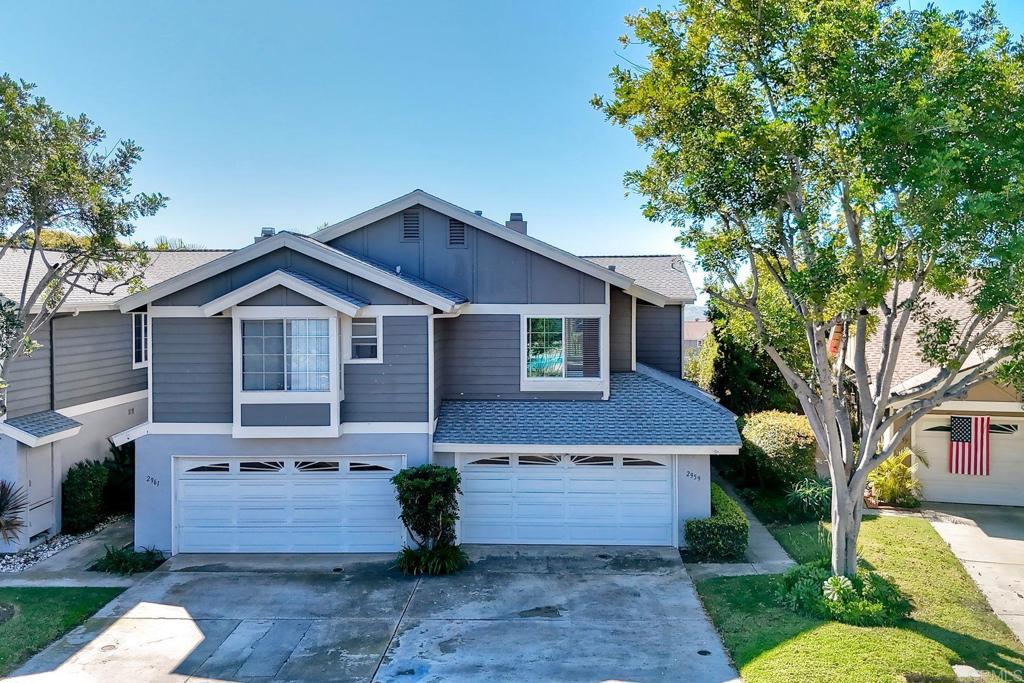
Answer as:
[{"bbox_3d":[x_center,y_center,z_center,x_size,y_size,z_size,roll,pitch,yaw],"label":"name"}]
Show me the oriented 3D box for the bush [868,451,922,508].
[{"bbox_3d":[9.593,3.427,18.500,1.350,1.350,1.300,0,3,0],"label":"bush"}]

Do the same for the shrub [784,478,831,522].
[{"bbox_3d":[7.442,3.877,18.500,1.150,0.900,1.100,0,3,0],"label":"shrub"}]

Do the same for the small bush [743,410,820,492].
[{"bbox_3d":[7.459,3.051,20.700,2.150,2.200,2.100,0,3,0],"label":"small bush"}]

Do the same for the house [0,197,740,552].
[{"bbox_3d":[-2.850,0.200,20.900,15.600,8.100,10.500,0,3,0],"label":"house"}]

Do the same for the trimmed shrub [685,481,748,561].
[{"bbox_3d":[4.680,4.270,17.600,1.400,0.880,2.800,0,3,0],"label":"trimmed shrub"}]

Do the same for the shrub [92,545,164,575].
[{"bbox_3d":[-8.037,4.527,15.500,1.450,0.420,1.000,0,3,0],"label":"shrub"}]

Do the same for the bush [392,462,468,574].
[{"bbox_3d":[-1.740,3.670,15.600,1.500,2.100,1.400,0,3,0],"label":"bush"}]

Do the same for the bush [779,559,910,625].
[{"bbox_3d":[5.907,4.406,13.300,2.200,0.650,1.900,0,3,0],"label":"bush"}]

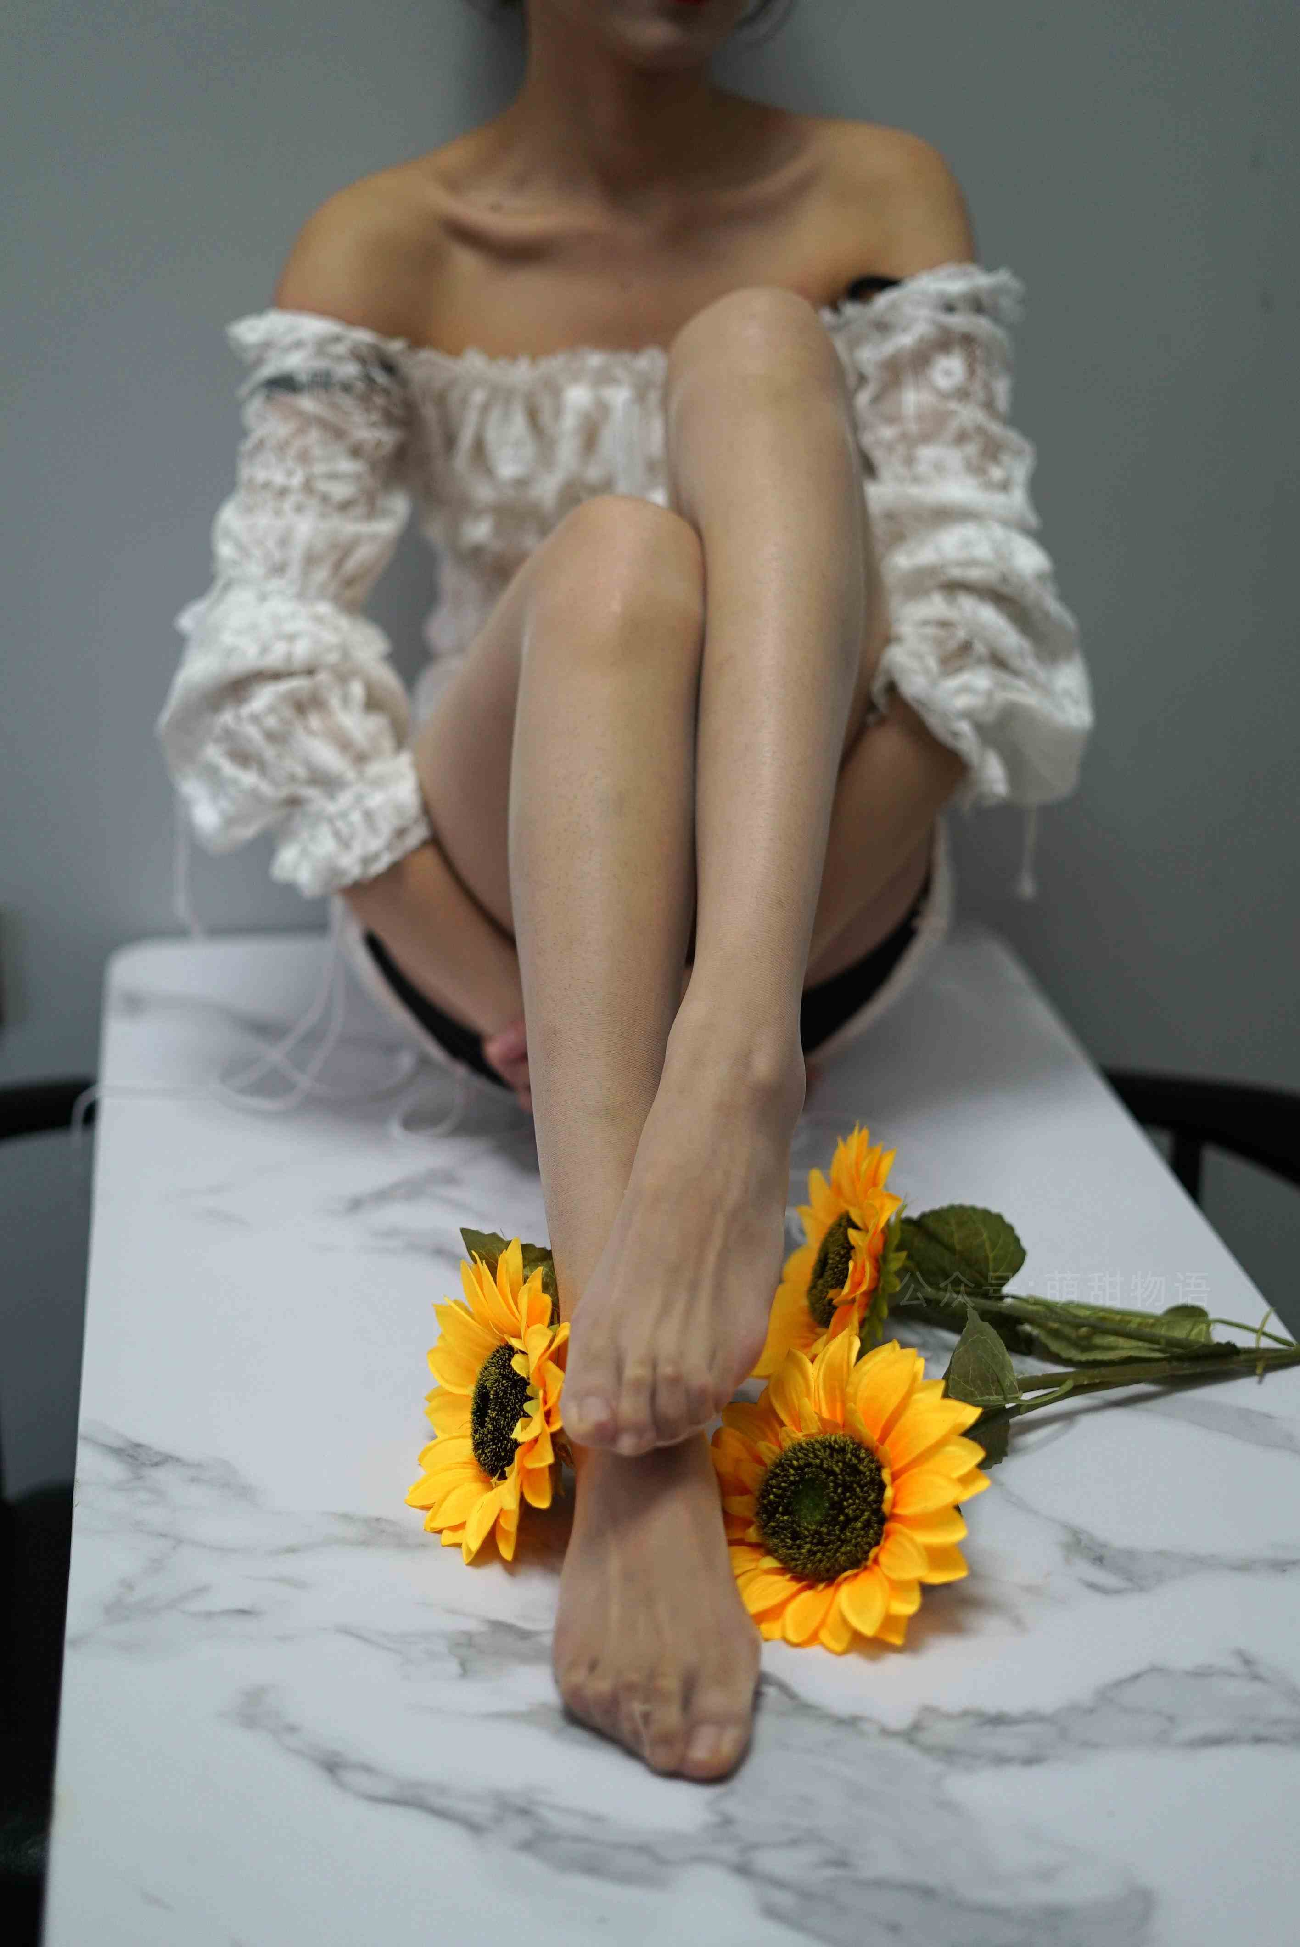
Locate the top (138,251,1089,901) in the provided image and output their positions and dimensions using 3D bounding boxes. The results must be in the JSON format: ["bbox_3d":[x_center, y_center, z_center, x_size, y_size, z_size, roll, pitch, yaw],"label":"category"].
[{"bbox_3d":[-0.015,-0.232,1.550,0.530,0.360,0.270,1,23,-3],"label":"top"}]

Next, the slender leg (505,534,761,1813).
[{"bbox_3d":[-0.003,0.034,1.187,0.120,0.420,0.450,-2,23,-9],"label":"slender leg"}]

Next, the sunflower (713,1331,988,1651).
[{"bbox_3d":[0.083,0.213,1.158,0.140,0.140,0.055,16,5,29],"label":"sunflower"}]

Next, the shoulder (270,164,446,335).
[{"bbox_3d":[-0.165,-0.404,1.506,0.095,0.095,0.100,1,23,-3],"label":"shoulder"}]

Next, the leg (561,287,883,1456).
[{"bbox_3d":[0.043,-0.085,1.271,0.135,0.425,0.460,4,23,4],"label":"leg"}]

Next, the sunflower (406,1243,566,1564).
[{"bbox_3d":[-0.063,0.188,1.188,0.055,0.140,0.140,4,17,-41],"label":"sunflower"}]

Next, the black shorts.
[{"bbox_3d":[-0.004,-0.040,1.662,0.350,0.180,0.250,1,23,-3],"label":"black shorts"}]

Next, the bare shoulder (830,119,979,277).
[{"bbox_3d":[0.141,-0.436,1.517,0.085,0.090,0.100,1,23,-3],"label":"bare shoulder"}]

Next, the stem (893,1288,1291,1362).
[{"bbox_3d":[0.225,0.176,1.350,0.215,0.025,0.025,7,22,-10],"label":"stem"}]

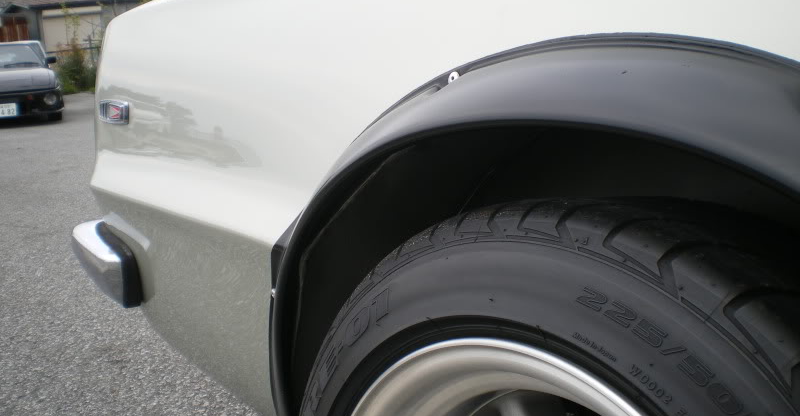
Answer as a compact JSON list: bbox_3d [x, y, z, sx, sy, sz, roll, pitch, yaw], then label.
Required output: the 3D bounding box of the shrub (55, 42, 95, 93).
[{"bbox_3d":[-8.943,-3.870,23.000,1.150,1.330,1.100,-5,10,-19],"label":"shrub"}]

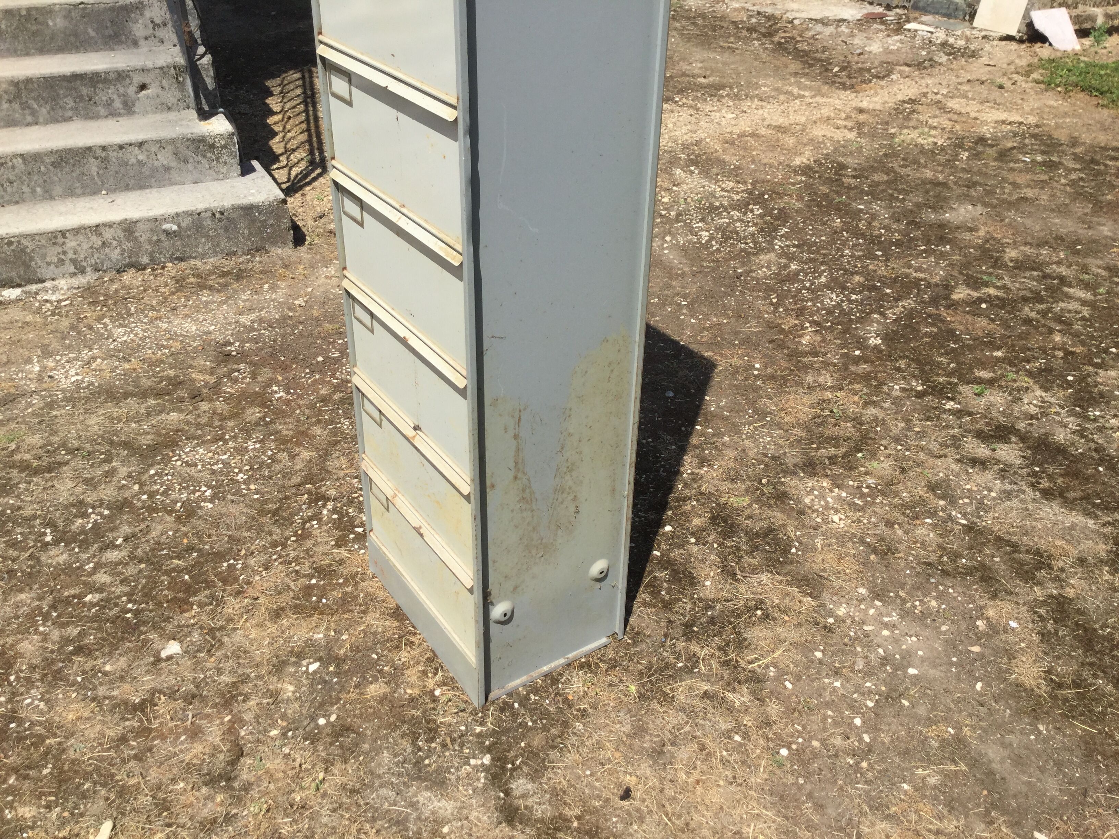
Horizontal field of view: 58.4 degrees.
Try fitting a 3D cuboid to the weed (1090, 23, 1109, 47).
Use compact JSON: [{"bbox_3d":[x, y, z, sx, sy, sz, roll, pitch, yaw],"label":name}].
[{"bbox_3d":[3.511,-2.507,6.536,0.110,0.150,0.110,17,36,22],"label":"weed"}]

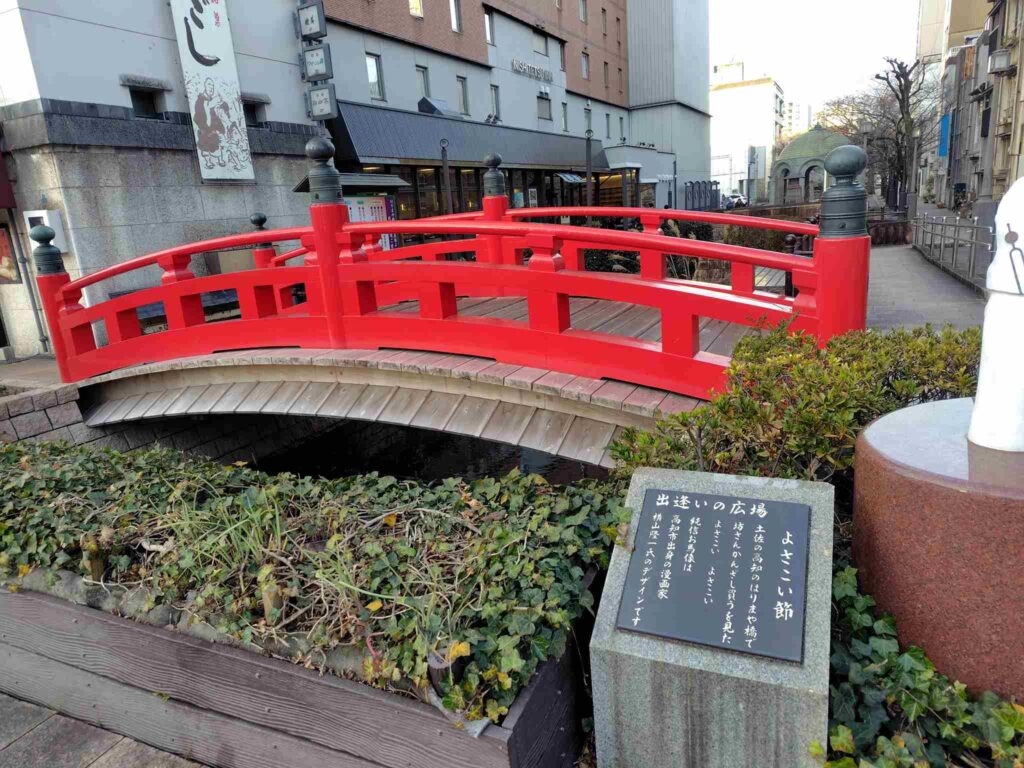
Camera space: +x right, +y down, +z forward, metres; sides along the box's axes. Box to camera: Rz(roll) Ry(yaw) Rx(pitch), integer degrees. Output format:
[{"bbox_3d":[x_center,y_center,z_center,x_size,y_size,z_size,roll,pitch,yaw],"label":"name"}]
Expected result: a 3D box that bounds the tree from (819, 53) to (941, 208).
[{"bbox_3d":[16.967,-11.274,31.540,5.200,6.750,4.700,3,16,26],"label":"tree"}]

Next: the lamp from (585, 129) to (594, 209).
[{"bbox_3d":[2.201,-5.132,18.672,0.220,3.500,0.200,3,16,26],"label":"lamp"}]

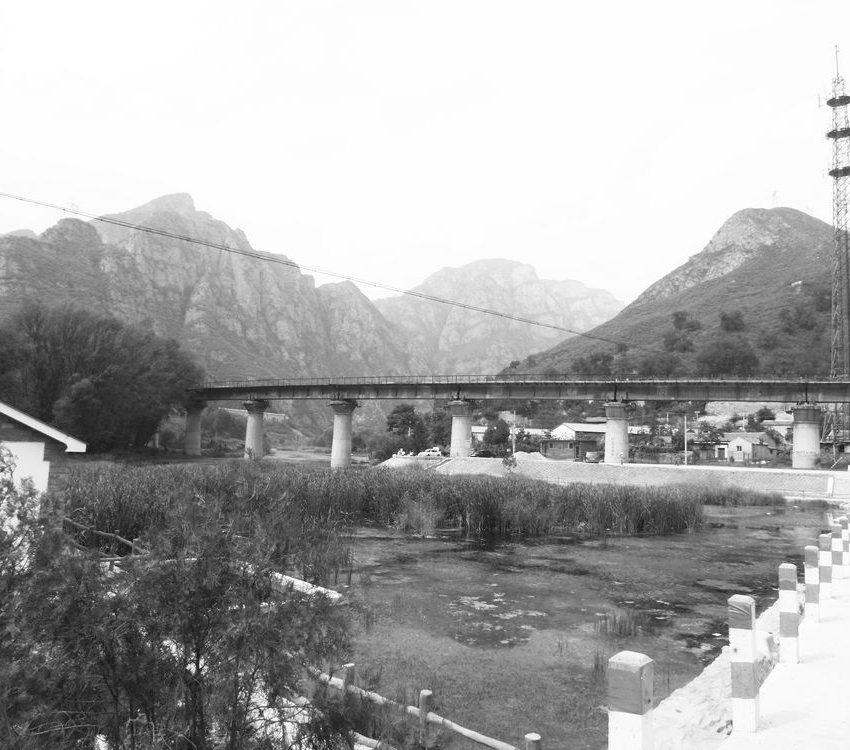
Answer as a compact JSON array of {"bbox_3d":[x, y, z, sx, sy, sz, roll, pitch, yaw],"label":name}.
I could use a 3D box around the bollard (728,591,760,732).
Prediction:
[{"bbox_3d":[2.026,1.823,4.425,0.125,0.835,0.125,-2,-6,34],"label":"bollard"}]

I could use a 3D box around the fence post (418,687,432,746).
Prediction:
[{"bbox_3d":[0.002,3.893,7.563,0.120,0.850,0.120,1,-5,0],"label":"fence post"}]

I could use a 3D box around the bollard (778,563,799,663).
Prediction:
[{"bbox_3d":[3.292,2.155,6.297,0.125,0.835,0.125,-2,-6,34],"label":"bollard"}]

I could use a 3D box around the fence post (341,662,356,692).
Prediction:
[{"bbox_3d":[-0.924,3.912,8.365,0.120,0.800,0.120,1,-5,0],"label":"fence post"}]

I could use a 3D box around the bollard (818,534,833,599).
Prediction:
[{"bbox_3d":[5.825,2.768,10.045,0.125,0.835,0.125,-2,-6,34],"label":"bollard"}]

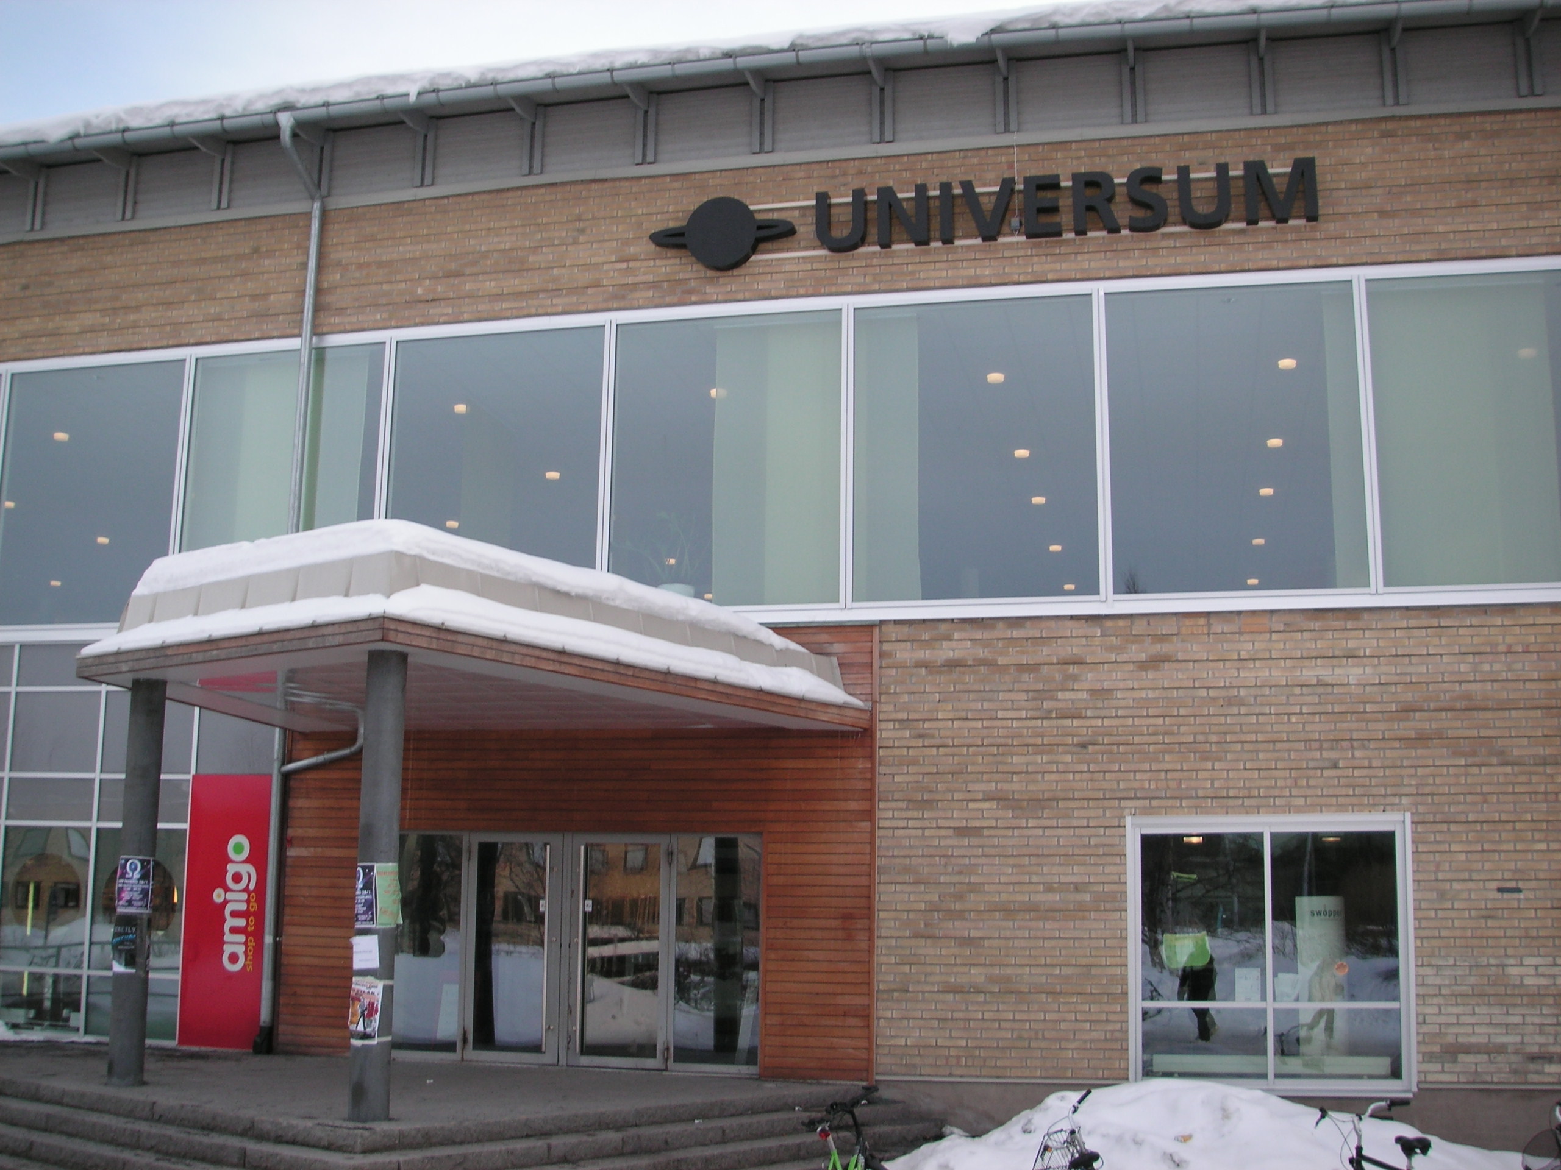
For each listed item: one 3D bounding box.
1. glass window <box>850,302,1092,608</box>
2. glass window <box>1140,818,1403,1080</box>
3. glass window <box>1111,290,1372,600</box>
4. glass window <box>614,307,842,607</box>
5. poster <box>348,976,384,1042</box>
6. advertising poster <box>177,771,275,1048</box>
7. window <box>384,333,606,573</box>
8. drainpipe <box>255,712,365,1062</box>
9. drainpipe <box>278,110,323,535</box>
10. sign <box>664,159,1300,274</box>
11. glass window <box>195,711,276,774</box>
[{"bbox_3d":[1.757,-1.240,15.528,2.240,2.828,0.100,-2,-11,13],"label":"glass window"},{"bbox_3d":[4.037,3.038,14.193,2.174,2.161,0.100,-2,-11,13],"label":"glass window"},{"bbox_3d":[3.972,-1.296,15.021,2.177,2.808,0.100,-2,-11,13],"label":"glass window"},{"bbox_3d":[-0.524,-1.170,16.048,2.264,2.826,0.100,-2,-11,13],"label":"glass window"},{"bbox_3d":[-2.734,2.795,11.300,0.250,0.420,0.070,-2,-11,15],"label":"poster"},{"bbox_3d":[-5.274,3.096,16.326,0.861,2.551,0.050,-2,-11,13],"label":"advertising poster"},{"bbox_3d":[-2.784,-1.092,16.561,2.232,2.816,0.100,-2,-11,13],"label":"window"},{"bbox_3d":[-4.427,2.812,16.088,0.926,3.097,0.220,-2,-11,13],"label":"drainpipe"},{"bbox_3d":[-4.810,-2.437,16.849,0.160,4.430,0.750,-2,-11,13],"label":"drainpipe"},{"bbox_3d":[1.761,-3.370,15.781,6.116,0.720,0.180,-2,-11,13],"label":"sign"},{"bbox_3d":[-5.295,1.428,16.675,0.870,0.808,0.080,-2,-11,13],"label":"glass window"}]

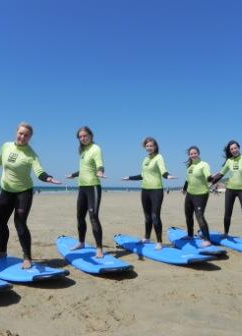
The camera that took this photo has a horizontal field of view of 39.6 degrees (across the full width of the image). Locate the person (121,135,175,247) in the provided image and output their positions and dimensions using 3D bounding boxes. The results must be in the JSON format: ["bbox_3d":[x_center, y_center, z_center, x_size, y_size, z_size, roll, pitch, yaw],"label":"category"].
[{"bbox_3d":[0.429,0.331,5.067,0.880,1.630,0.560,-1,-4,31],"label":"person"}]

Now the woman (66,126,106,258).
[{"bbox_3d":[-0.471,0.271,4.378,0.780,1.650,0.500,-2,-4,37],"label":"woman"}]

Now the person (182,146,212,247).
[{"bbox_3d":[1.197,0.424,5.365,0.460,1.540,0.640,3,-4,-40],"label":"person"}]

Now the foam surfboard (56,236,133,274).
[{"bbox_3d":[-0.411,1.093,4.235,0.540,0.200,2.350,2,-4,-26],"label":"foam surfboard"}]

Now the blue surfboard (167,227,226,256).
[{"bbox_3d":[1.104,1.159,5.190,0.540,0.200,2.350,1,-3,-6],"label":"blue surfboard"}]

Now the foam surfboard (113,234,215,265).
[{"bbox_3d":[0.520,1.137,4.780,0.550,0.150,2.050,3,-4,-38],"label":"foam surfboard"}]

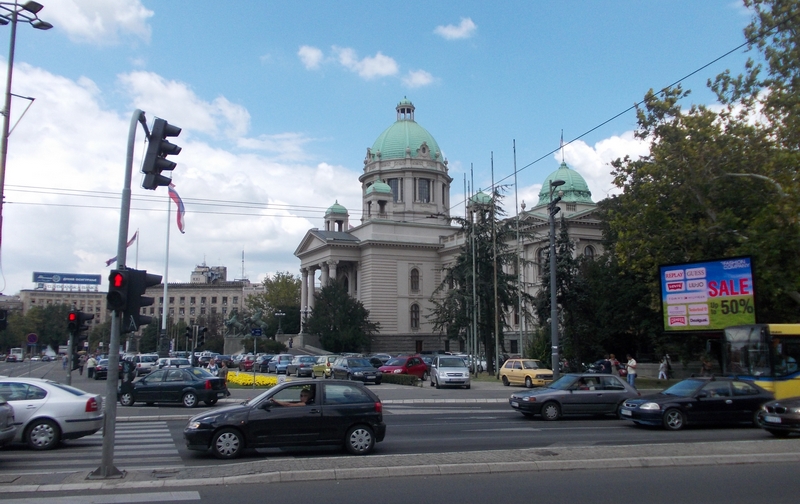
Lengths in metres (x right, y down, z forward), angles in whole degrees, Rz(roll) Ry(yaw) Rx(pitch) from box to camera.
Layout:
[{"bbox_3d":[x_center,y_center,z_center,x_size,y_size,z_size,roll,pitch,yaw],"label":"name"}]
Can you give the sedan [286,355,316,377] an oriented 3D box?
[{"bbox_3d":[-7.157,8.479,48.117,1.700,1.450,4.200,4,-9,-26],"label":"sedan"}]

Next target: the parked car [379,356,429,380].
[{"bbox_3d":[0.237,7.094,39.142,1.660,1.440,3.850,-5,-10,33],"label":"parked car"}]

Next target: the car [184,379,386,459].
[{"bbox_3d":[-2.227,3.242,12.854,3.870,1.420,1.640,3,-9,-15],"label":"car"}]

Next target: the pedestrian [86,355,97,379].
[{"bbox_3d":[-22.218,8.262,46.710,0.600,1.680,0.420,3,-9,-20],"label":"pedestrian"}]

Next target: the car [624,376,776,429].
[{"bbox_3d":[8.504,4.195,18.305,4.400,1.380,1.700,1,-9,-9],"label":"car"}]

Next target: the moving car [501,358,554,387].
[{"bbox_3d":[6.669,6.371,33.952,1.550,1.390,3.490,5,-10,-27],"label":"moving car"}]

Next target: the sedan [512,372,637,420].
[{"bbox_3d":[5.313,4.417,19.876,4.000,1.390,1.670,2,-9,-11],"label":"sedan"}]

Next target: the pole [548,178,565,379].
[{"bbox_3d":[6.949,1.434,27.991,0.700,9.460,0.400,-2,-9,14],"label":"pole"}]

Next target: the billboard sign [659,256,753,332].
[{"bbox_3d":[16.901,2.431,35.816,0.350,3.910,5.010,8,-12,-43],"label":"billboard sign"}]

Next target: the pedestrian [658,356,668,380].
[{"bbox_3d":[17.832,7.924,43.825,0.500,1.670,0.550,1,-9,-5],"label":"pedestrian"}]

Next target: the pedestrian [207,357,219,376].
[{"bbox_3d":[-8.409,5.649,28.990,0.500,1.660,0.360,3,-9,-20],"label":"pedestrian"}]

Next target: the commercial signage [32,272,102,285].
[{"bbox_3d":[-165.611,13.457,322.873,29.767,4.700,0.800,4,-9,-21],"label":"commercial signage"}]

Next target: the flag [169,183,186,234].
[{"bbox_3d":[-25.983,-5.080,75.568,2.000,6.000,0.900,0,-9,0],"label":"flag"}]

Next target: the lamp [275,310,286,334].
[{"bbox_3d":[-19.656,11.596,106.441,1.800,4.000,1.800,3,-9,-20],"label":"lamp"}]

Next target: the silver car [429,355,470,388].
[{"bbox_3d":[2.637,6.311,34.026,1.690,1.620,4.050,1,-9,-4],"label":"silver car"}]

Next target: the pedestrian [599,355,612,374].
[{"bbox_3d":[10.611,6.139,33.258,0.480,1.720,0.520,2,-9,-12],"label":"pedestrian"}]

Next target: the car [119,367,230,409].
[{"bbox_3d":[-9.064,5.326,25.644,4.250,1.520,1.740,-1,-9,11],"label":"car"}]

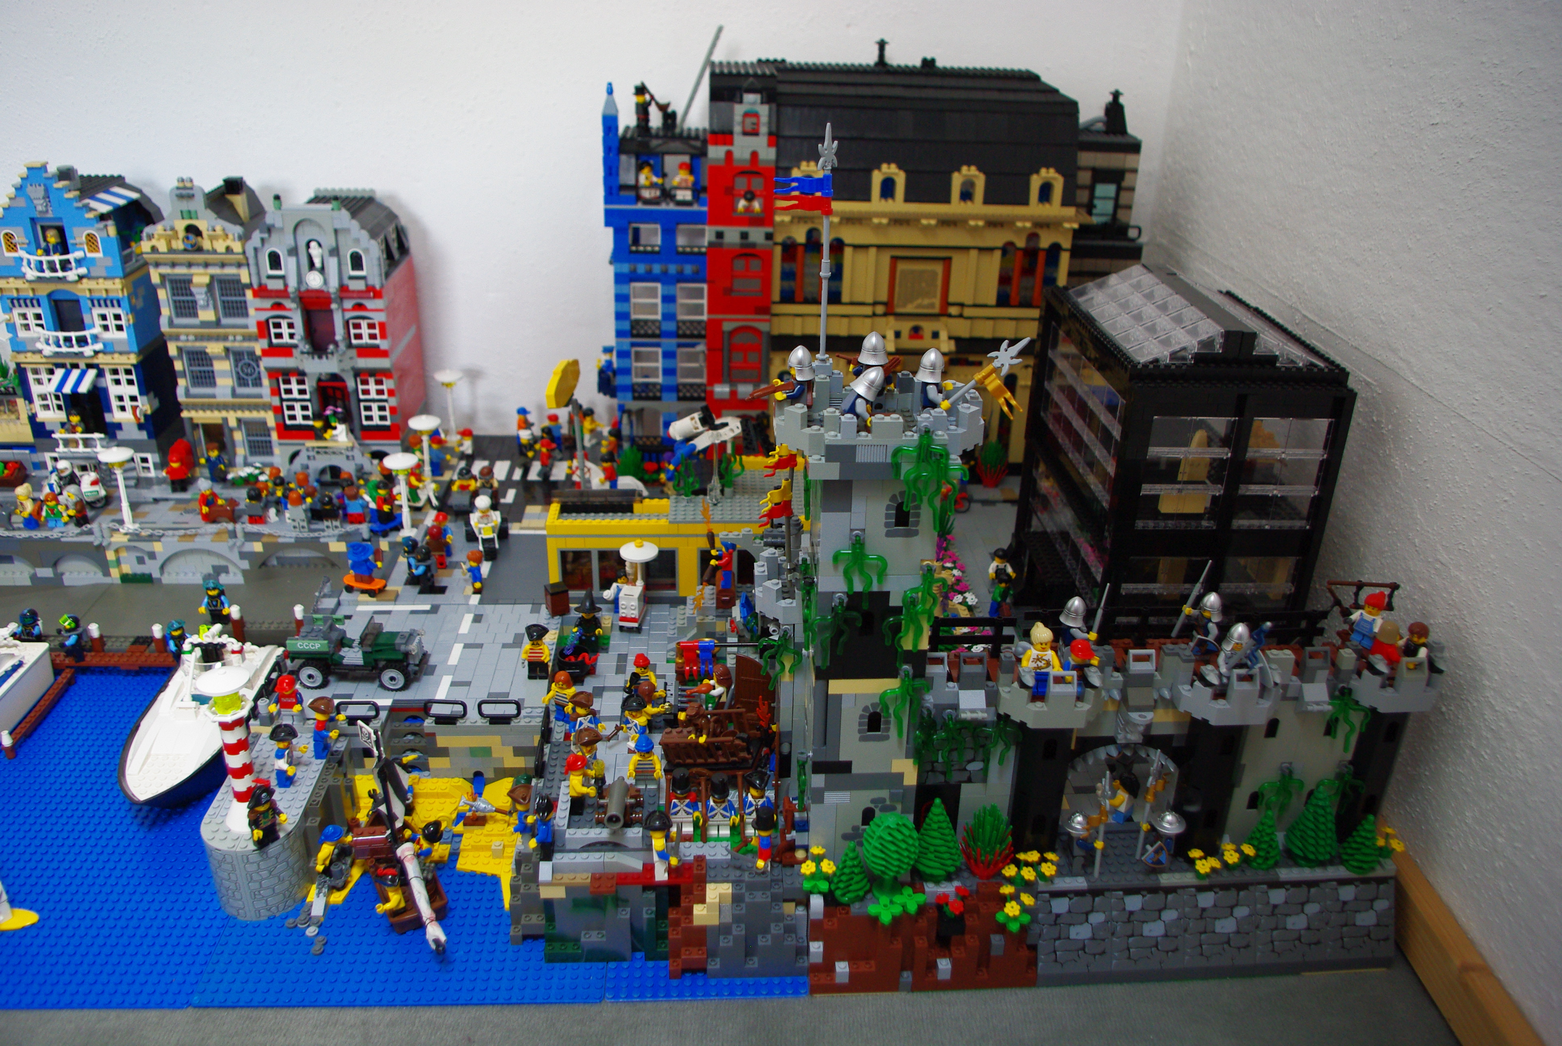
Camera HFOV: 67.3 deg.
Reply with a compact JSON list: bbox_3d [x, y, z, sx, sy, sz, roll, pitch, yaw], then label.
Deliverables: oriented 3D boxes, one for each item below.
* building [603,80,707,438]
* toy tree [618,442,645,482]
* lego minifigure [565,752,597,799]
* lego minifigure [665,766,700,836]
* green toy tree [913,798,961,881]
[{"bbox_3d":[-0.131,-0.265,1.248,0.107,0.389,0.071,0,26,-4],"label":"building"},{"bbox_3d":[-0.161,-0.064,1.270,0.027,0.040,0.027,0,26,-4],"label":"toy tree"},{"bbox_3d":[-0.130,0.170,0.767,0.021,0.043,0.022,-3,27,-9],"label":"lego minifigure"},{"bbox_3d":[-0.063,0.179,0.753,0.024,0.046,0.015,0,26,-4],"label":"lego minifigure"},{"bbox_3d":[0.098,0.192,0.728,0.031,0.061,0.031,0,26,-4],"label":"green toy tree"}]

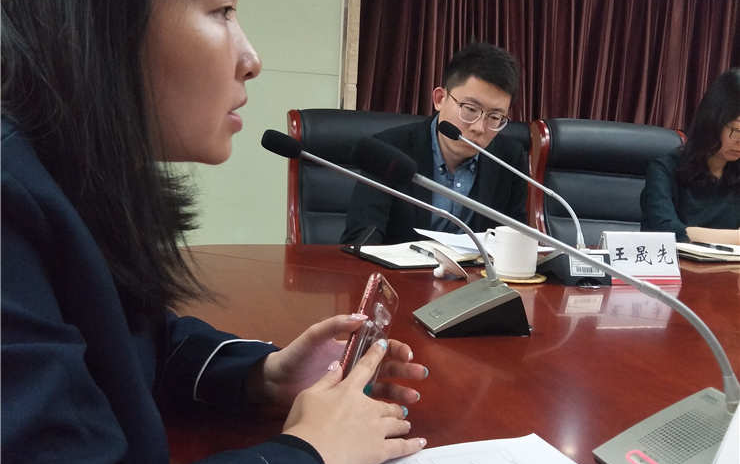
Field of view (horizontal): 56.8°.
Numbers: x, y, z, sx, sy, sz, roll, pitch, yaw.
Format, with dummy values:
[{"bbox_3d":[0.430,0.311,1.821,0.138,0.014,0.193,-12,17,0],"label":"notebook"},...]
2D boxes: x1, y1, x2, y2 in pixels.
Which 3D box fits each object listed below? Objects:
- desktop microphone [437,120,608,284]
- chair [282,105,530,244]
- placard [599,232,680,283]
[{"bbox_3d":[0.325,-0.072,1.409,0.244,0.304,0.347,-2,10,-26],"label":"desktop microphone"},{"bbox_3d":[0.171,0.246,1.717,0.700,1.070,0.700,0,9,-12],"label":"chair"},{"bbox_3d":[0.532,0.049,1.352,0.150,0.098,0.075,0,9,-10],"label":"placard"}]

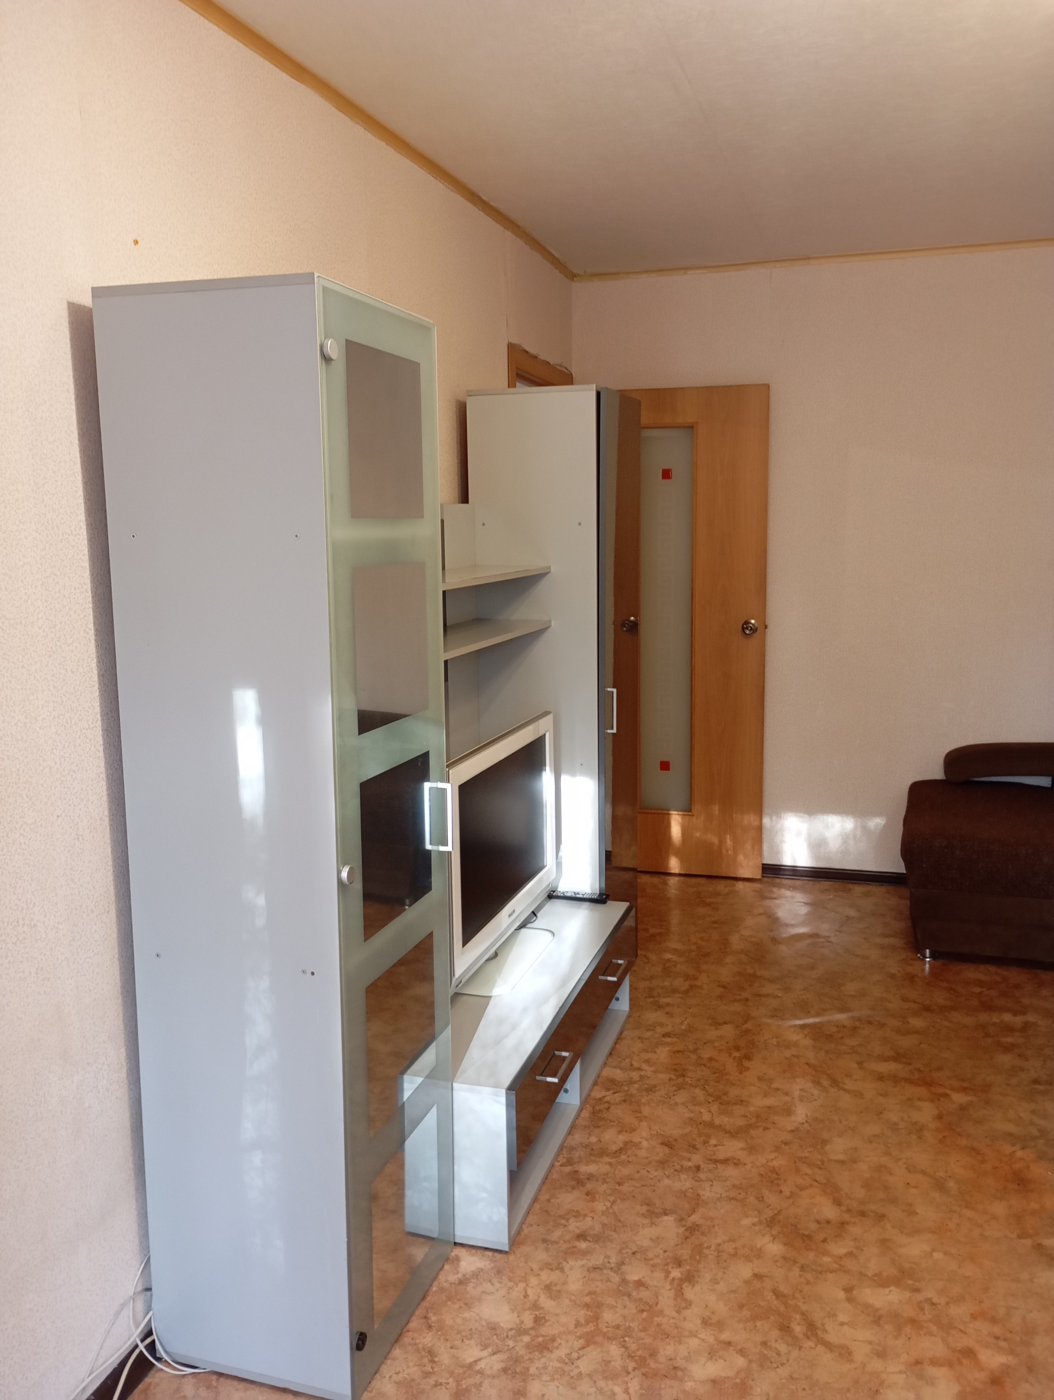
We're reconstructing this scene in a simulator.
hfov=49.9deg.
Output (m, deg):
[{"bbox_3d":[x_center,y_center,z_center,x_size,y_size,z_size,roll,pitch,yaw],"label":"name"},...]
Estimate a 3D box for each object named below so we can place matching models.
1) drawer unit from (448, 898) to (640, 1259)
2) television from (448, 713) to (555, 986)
[{"bbox_3d":[-0.089,0.887,3.019,0.513,0.363,1.207,3,10,17],"label":"drawer unit"},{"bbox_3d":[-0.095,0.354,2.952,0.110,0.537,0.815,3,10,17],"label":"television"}]

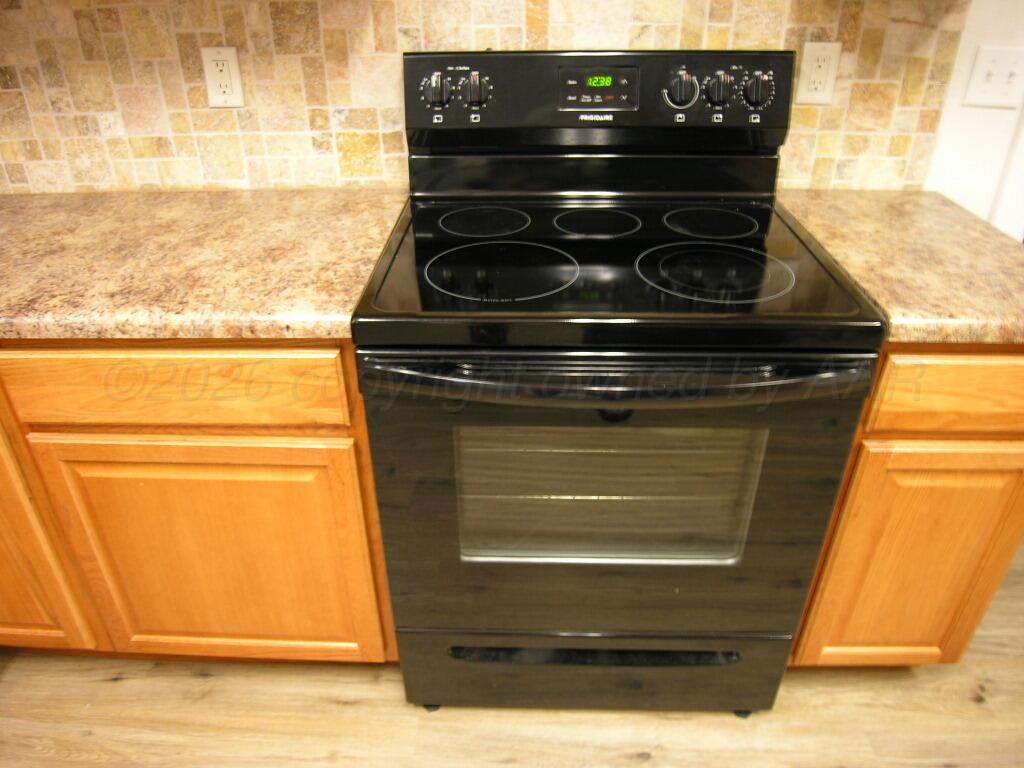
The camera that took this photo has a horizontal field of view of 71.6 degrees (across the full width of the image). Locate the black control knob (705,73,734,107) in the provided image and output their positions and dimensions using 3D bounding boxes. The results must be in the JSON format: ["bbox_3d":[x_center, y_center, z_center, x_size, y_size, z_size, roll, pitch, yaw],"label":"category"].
[{"bbox_3d":[0.404,-0.568,1.367,0.046,0.046,0.029,0,13,2],"label":"black control knob"}]

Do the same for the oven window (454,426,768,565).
[{"bbox_3d":[0.155,0.189,1.181,0.490,0.295,0.020,0,32,2],"label":"oven window"}]

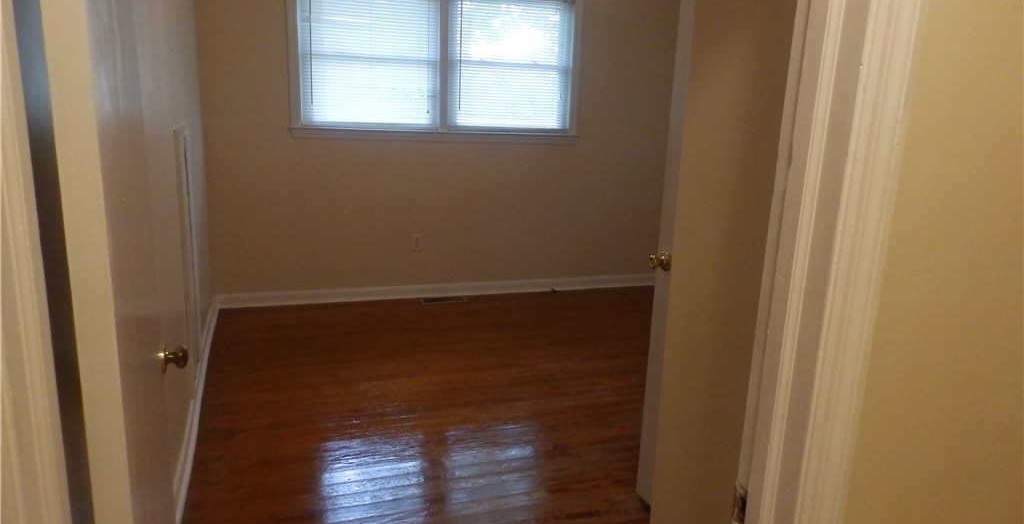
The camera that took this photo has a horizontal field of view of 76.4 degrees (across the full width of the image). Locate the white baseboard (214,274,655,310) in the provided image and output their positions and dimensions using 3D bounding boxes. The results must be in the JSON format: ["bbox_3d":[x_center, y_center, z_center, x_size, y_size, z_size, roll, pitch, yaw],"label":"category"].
[{"bbox_3d":[-0.341,0.212,4.862,3.400,0.095,0.030,-2,15,-18],"label":"white baseboard"}]

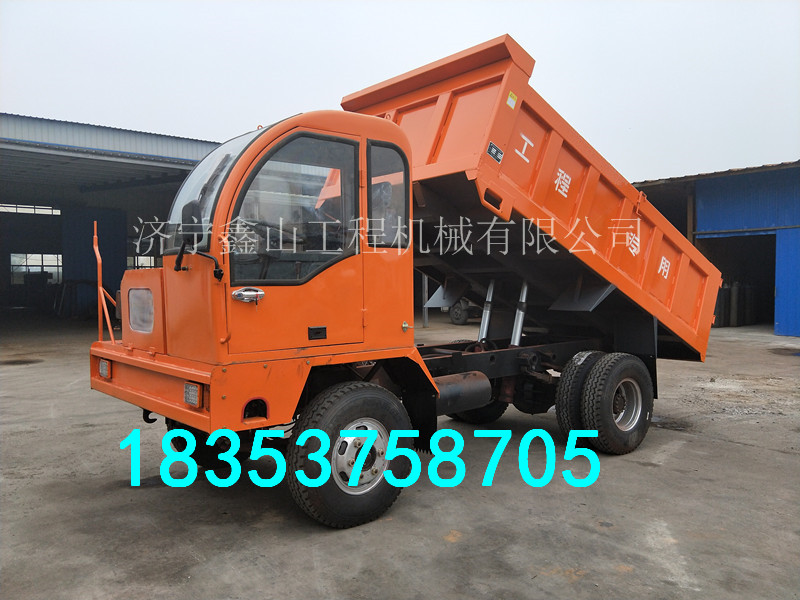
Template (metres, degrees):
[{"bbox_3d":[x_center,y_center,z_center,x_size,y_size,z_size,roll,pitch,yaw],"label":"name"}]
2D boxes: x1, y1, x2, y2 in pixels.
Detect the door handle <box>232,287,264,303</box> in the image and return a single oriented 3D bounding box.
[{"bbox_3d":[-0.748,-0.027,2.860,0.178,0.077,0.056,-1,2,-41],"label":"door handle"}]

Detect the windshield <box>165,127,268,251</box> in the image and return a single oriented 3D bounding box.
[{"bbox_3d":[-0.870,-0.579,2.917,0.460,0.740,0.560,-1,1,-43],"label":"windshield"}]

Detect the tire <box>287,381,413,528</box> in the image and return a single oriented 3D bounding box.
[{"bbox_3d":[-0.277,0.926,3.504,0.850,0.850,0.240,-1,1,-43],"label":"tire"}]

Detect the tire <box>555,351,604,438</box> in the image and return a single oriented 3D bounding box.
[{"bbox_3d":[1.702,0.889,5.208,0.850,0.850,0.240,-1,1,-43],"label":"tire"}]

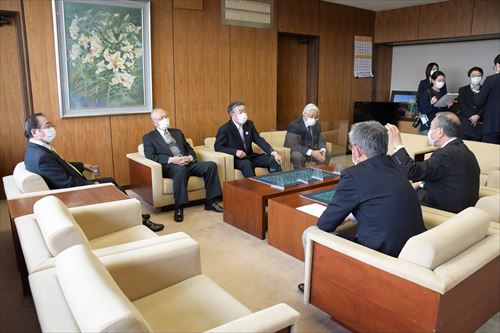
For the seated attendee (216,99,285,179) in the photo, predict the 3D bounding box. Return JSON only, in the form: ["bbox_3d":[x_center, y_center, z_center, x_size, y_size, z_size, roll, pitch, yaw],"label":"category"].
[{"bbox_3d":[-0.057,-0.250,4.920,0.653,1.167,1.009,-8,15,-37],"label":"seated attendee"}]

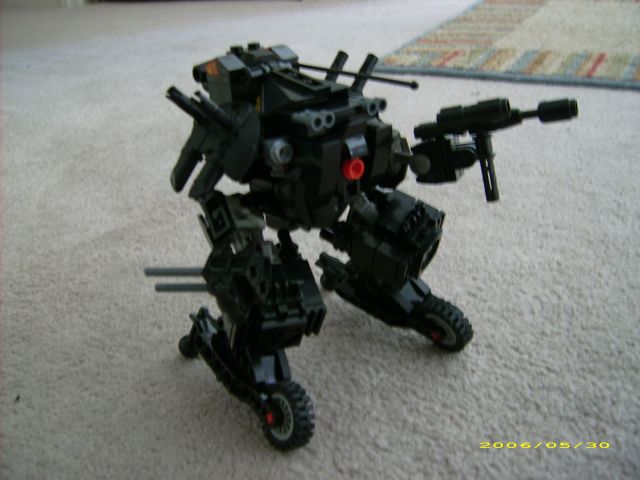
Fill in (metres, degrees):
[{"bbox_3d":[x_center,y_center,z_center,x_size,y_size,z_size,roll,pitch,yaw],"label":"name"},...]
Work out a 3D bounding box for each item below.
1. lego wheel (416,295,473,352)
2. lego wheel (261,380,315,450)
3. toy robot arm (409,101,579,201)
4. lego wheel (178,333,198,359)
[{"bbox_3d":[0.066,0.045,0.343,0.011,0.030,0.030,-40,43,-26],"label":"lego wheel"},{"bbox_3d":[-0.016,0.082,0.302,0.011,0.030,0.030,-2,22,-41],"label":"lego wheel"},{"bbox_3d":[0.078,-0.040,0.293,0.074,0.046,0.019,-3,25,30],"label":"toy robot arm"},{"bbox_3d":[-0.070,0.057,0.346,0.011,0.012,0.012,-2,22,-41],"label":"lego wheel"}]

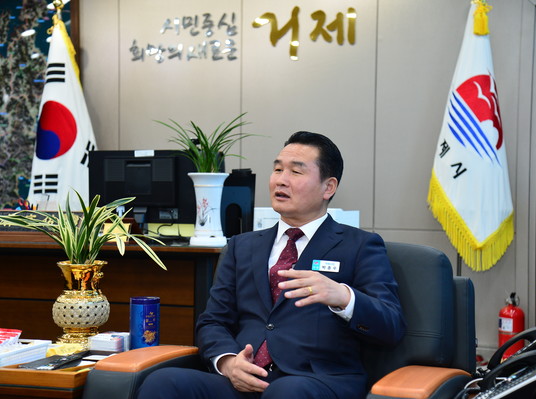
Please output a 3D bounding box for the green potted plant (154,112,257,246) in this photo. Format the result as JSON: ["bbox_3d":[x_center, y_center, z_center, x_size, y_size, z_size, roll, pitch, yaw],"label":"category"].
[{"bbox_3d":[-0.281,-0.090,4.350,0.460,0.600,0.430,1,0,0],"label":"green potted plant"}]

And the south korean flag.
[{"bbox_3d":[-1.404,-0.485,6.600,0.530,1.550,0.280,1,0,7],"label":"south korean flag"}]

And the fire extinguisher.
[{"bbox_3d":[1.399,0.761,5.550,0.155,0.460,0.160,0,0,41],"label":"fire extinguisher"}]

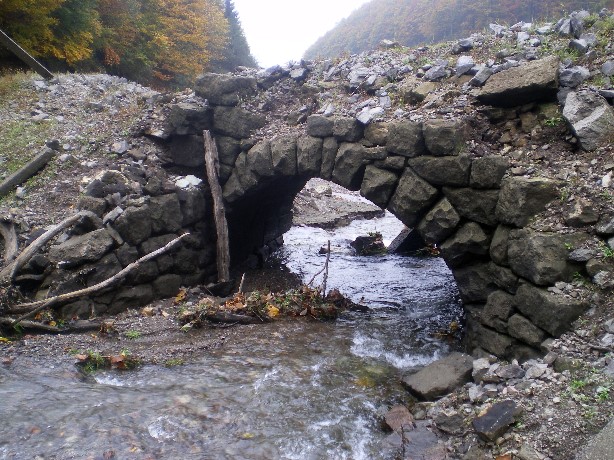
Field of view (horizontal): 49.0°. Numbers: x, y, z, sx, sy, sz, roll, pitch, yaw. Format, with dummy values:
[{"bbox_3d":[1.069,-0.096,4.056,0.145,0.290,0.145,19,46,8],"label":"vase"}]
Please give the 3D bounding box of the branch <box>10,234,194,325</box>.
[{"bbox_3d":[-2.044,0.511,6.883,1.904,0.280,0.160,-24,20,-19],"label":"branch"}]

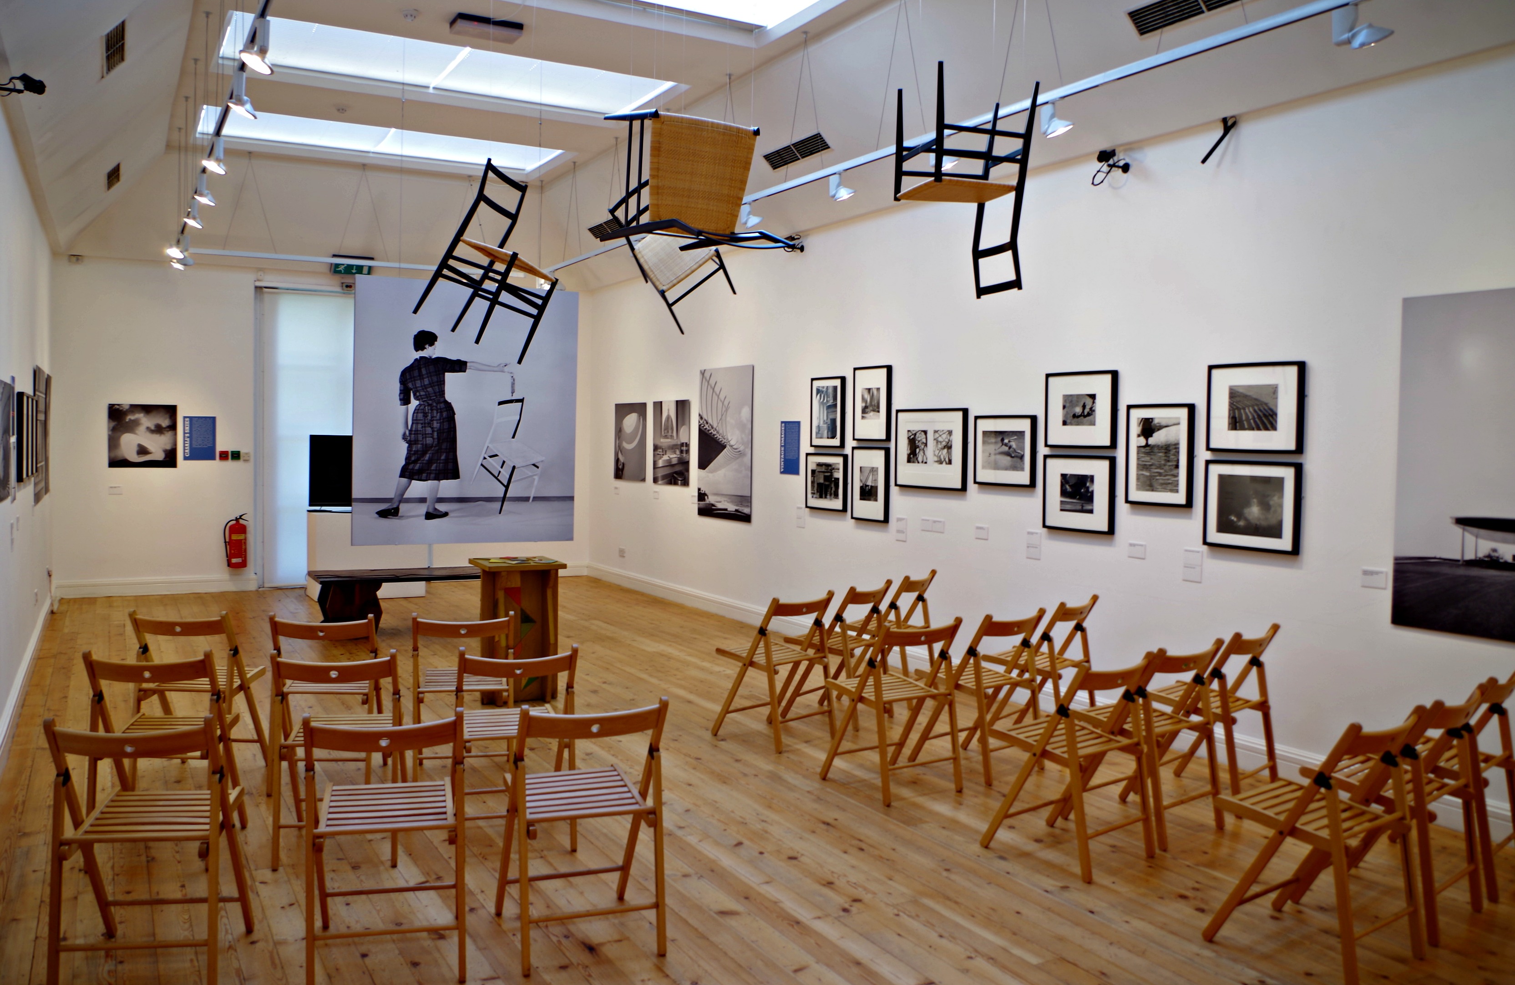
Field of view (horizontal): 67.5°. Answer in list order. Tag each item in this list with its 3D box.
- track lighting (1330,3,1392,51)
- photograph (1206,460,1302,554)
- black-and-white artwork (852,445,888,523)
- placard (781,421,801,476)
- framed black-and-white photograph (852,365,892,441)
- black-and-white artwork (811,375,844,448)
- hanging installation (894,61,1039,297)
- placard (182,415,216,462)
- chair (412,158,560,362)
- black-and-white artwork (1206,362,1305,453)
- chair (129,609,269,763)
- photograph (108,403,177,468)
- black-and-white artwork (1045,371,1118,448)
[{"bbox_3d":[2.142,-1.650,4.020,0.160,0.150,0.130,-1,3,-30],"label":"track lighting"},{"bbox_3d":[2.340,0.065,5.371,0.030,0.420,0.505,-1,3,-30],"label":"photograph"},{"bbox_3d":[0.802,-0.056,8.030,0.030,0.526,0.414,-1,3,-30],"label":"black-and-white artwork"},{"bbox_3d":[0.255,-0.346,8.907,0.012,0.415,0.280,-1,3,-30],"label":"placard"},{"bbox_3d":[0.804,-0.622,7.971,0.030,0.517,0.410,-1,3,-30],"label":"framed black-and-white photograph"},{"bbox_3d":[0.530,-0.594,8.492,0.030,0.525,0.418,-1,3,-30],"label":"black-and-white artwork"},{"bbox_3d":[0.844,-1.250,4.656,0.465,0.830,0.415,3,2,-17],"label":"hanging installation"},{"bbox_3d":[-5.431,-0.522,11.051,0.295,0.420,0.010,-1,3,-30],"label":"placard"},{"bbox_3d":[-1.251,-1.129,5.564,0.450,0.830,0.410,26,1,21],"label":"chair"},{"bbox_3d":[2.385,-0.403,5.436,0.030,0.421,0.506,-1,3,-30],"label":"black-and-white artwork"},{"bbox_3d":[-2.451,0.879,5.008,0.435,0.770,0.500,1,3,1],"label":"chair"},{"bbox_3d":[-5.739,-0.523,10.591,0.590,0.595,0.020,-1,3,-30],"label":"photograph"},{"bbox_3d":[1.797,-0.458,6.329,0.030,0.420,0.510,-1,3,-30],"label":"black-and-white artwork"}]

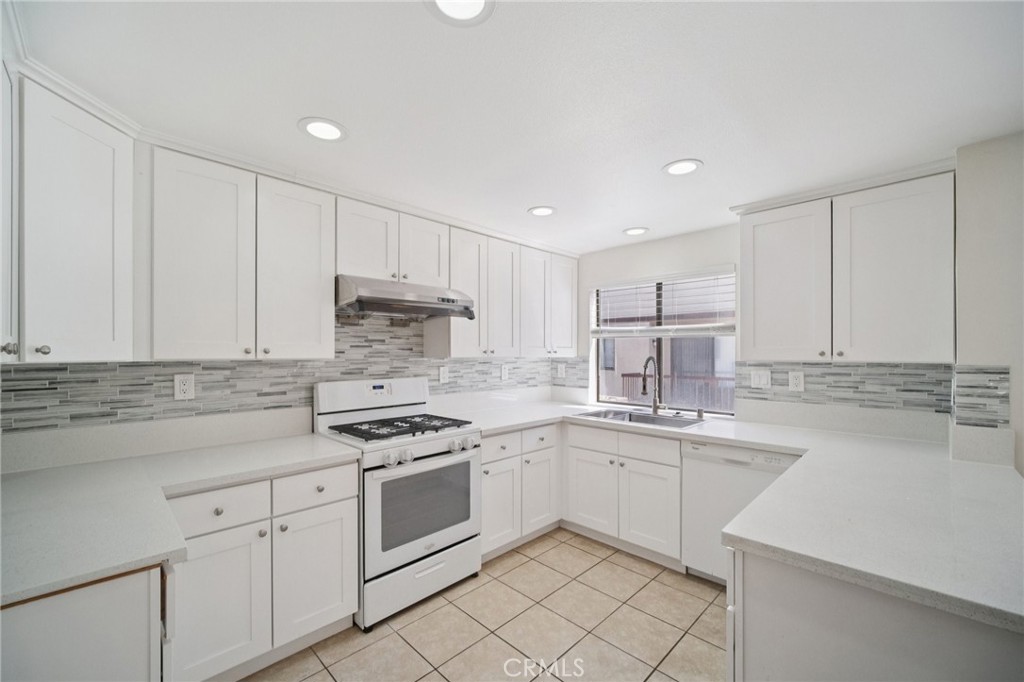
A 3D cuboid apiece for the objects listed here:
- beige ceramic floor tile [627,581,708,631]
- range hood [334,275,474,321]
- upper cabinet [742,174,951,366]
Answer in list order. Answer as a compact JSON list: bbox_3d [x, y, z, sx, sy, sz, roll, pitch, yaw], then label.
[{"bbox_3d":[0.866,1.466,2.217,0.338,0.010,0.334,-2,-3,45],"label":"beige ceramic floor tile"},{"bbox_3d":[-0.706,-0.250,2.462,0.562,0.225,0.757,-2,-3,45],"label":"range hood"},{"bbox_3d":[1.866,-0.336,2.287,0.330,0.915,0.900,1,-2,-45],"label":"upper cabinet"}]

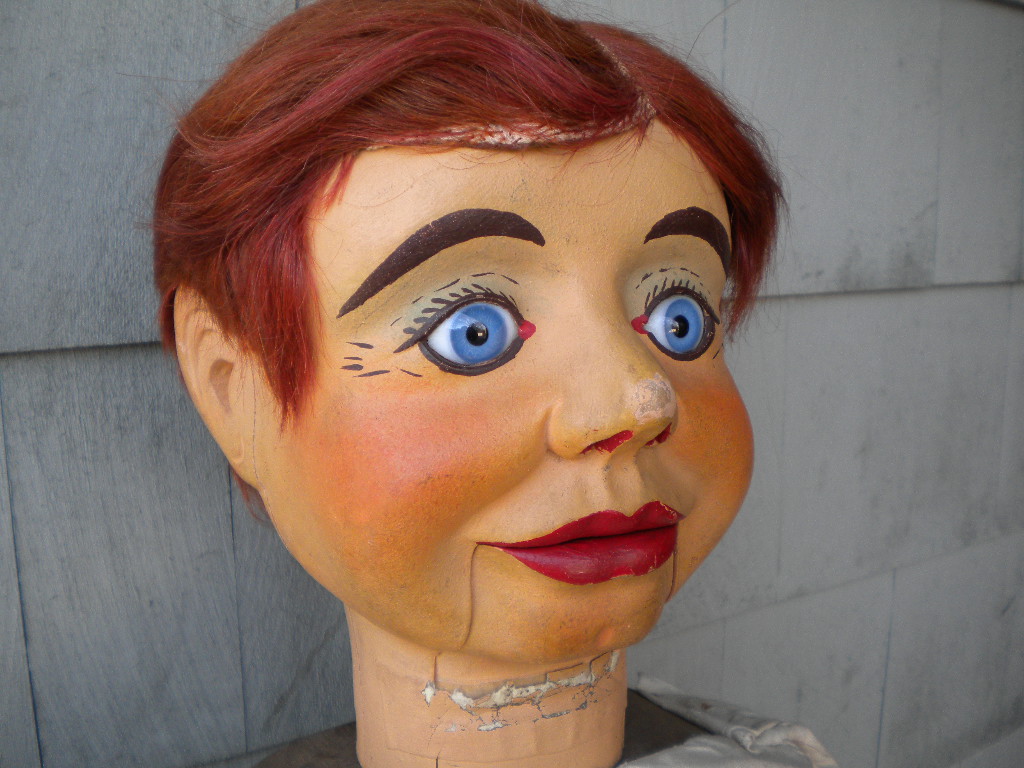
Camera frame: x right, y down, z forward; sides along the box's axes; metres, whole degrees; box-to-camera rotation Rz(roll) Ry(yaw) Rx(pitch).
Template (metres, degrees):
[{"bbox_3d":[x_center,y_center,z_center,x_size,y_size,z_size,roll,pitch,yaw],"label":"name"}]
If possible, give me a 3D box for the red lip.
[{"bbox_3d":[0.030,0.047,0.320,0.081,0.022,0.024,-3,11,-30],"label":"red lip"}]

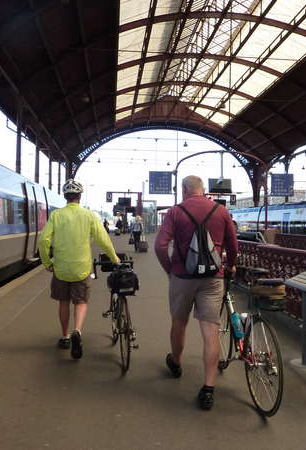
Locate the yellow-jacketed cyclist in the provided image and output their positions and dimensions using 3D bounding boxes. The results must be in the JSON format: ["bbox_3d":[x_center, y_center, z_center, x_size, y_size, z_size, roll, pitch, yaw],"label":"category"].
[{"bbox_3d":[-0.748,0.424,4.497,0.800,1.800,0.720,1,0,-5],"label":"yellow-jacketed cyclist"}]

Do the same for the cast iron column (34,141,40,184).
[{"bbox_3d":[-11.185,-3.567,41.986,0.450,9.200,0.450,1,0,-5],"label":"cast iron column"}]

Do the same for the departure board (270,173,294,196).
[{"bbox_3d":[5.113,-1.568,17.200,0.950,0.880,0.150,1,0,-5],"label":"departure board"}]

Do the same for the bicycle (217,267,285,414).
[{"bbox_3d":[0.714,0.836,3.538,0.470,1.030,1.680,1,0,-9],"label":"bicycle"}]

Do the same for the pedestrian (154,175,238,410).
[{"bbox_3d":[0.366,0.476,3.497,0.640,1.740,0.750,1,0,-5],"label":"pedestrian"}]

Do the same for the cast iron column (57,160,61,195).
[{"bbox_3d":[-12.436,-3.736,57.986,0.450,9.400,0.450,1,0,-5],"label":"cast iron column"}]

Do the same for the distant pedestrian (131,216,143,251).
[{"bbox_3d":[-0.741,0.439,21.098,0.580,1.670,0.500,1,0,-4],"label":"distant pedestrian"}]

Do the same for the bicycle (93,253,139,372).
[{"bbox_3d":[-0.326,0.811,4.368,0.470,1.040,1.700,1,0,-9],"label":"bicycle"}]

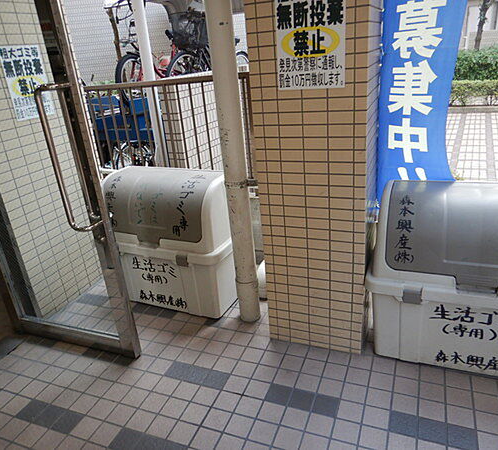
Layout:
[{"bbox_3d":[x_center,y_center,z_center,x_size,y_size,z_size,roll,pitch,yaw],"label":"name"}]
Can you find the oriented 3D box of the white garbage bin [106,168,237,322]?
[{"bbox_3d":[-0.474,0.053,2.501,0.865,0.768,0.480,6,25,24],"label":"white garbage bin"}]

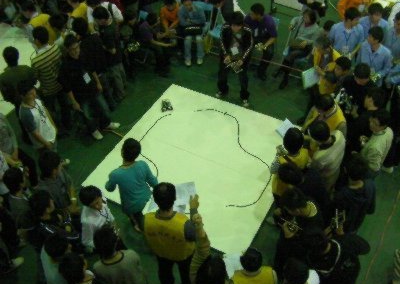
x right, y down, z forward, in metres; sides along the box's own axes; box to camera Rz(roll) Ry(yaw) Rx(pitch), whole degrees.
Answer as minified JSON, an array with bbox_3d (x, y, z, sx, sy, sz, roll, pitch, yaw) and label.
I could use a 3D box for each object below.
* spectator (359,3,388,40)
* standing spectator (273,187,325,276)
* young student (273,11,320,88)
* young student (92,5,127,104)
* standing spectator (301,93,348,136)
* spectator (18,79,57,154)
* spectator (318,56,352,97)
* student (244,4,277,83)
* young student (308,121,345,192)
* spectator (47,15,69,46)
[{"bbox_3d":[2.387,-1.264,6.433,0.500,1.650,0.400,10,49,12],"label":"spectator"},{"bbox_3d":[0.939,0.991,4.498,0.500,1.620,0.520,-15,49,-10],"label":"standing spectator"},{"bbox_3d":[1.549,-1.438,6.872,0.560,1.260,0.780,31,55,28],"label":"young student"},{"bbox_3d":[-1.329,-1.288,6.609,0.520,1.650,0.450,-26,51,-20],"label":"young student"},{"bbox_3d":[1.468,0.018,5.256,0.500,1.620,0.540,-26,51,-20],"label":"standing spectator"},{"bbox_3d":[-1.920,-0.138,5.635,0.420,1.650,0.500,8,49,10],"label":"spectator"},{"bbox_3d":[1.730,-0.545,5.901,0.550,1.530,0.520,31,56,27],"label":"spectator"},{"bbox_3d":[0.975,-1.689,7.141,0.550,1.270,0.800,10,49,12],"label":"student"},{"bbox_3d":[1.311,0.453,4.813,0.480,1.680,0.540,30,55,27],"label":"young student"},{"bbox_3d":[-1.874,-1.122,6.474,0.420,1.660,0.520,26,53,24],"label":"spectator"}]

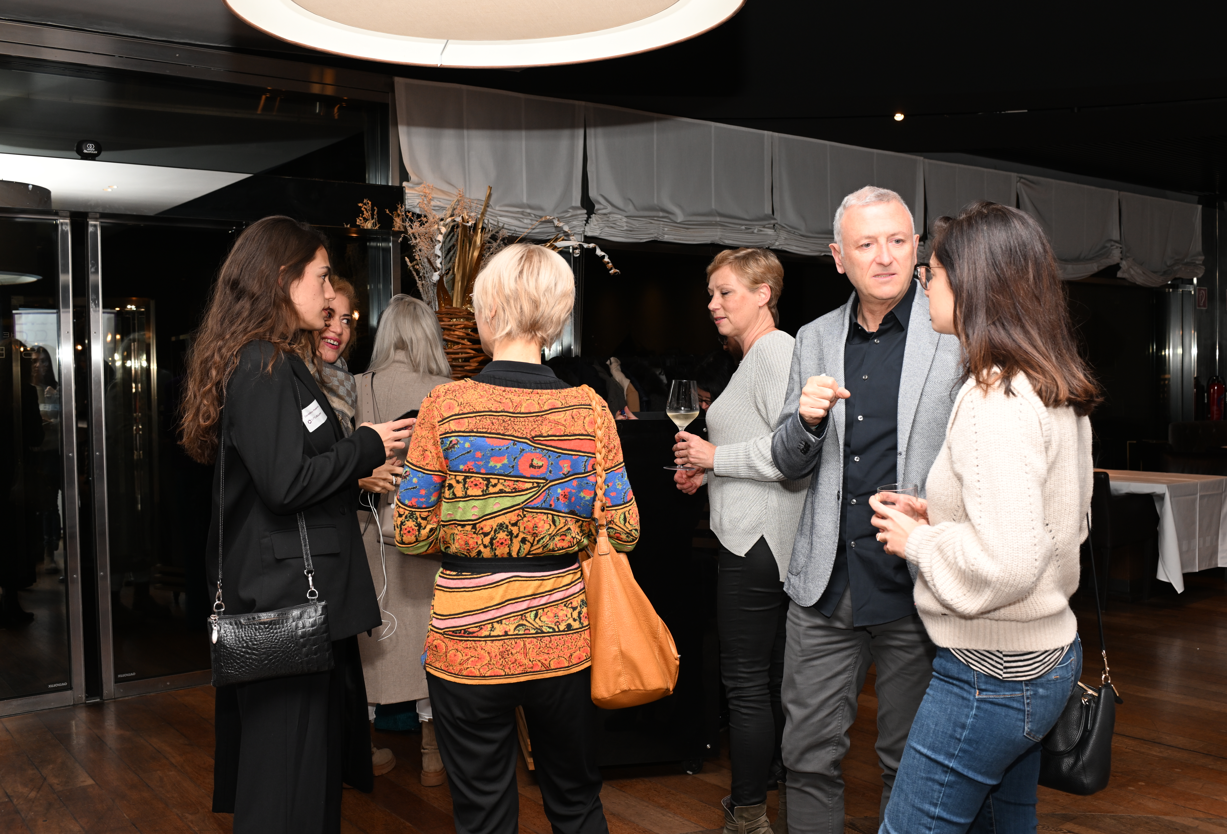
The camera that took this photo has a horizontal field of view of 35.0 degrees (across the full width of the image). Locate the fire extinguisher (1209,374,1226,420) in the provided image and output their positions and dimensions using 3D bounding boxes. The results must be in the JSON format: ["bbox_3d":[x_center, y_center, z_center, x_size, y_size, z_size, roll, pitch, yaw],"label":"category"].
[{"bbox_3d":[5.552,-0.126,17.900,0.170,0.520,0.160,0,2,38],"label":"fire extinguisher"}]

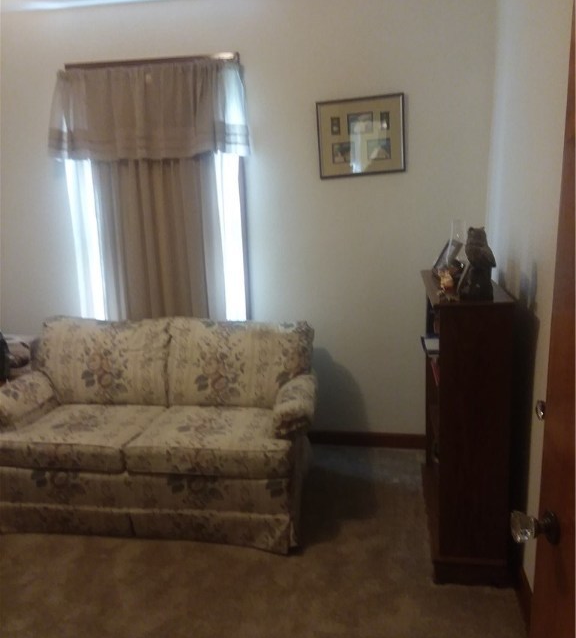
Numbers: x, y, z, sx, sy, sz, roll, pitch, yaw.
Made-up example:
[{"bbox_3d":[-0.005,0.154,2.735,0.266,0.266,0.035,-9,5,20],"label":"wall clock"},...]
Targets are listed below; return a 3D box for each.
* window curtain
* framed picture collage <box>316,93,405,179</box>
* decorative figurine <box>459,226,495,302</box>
[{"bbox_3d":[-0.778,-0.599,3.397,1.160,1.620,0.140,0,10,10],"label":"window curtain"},{"bbox_3d":[0.391,-0.970,3.195,0.455,0.397,0.030,-2,9,10],"label":"framed picture collage"},{"bbox_3d":[0.653,-0.188,2.043,0.110,0.252,0.100,-6,11,-25],"label":"decorative figurine"}]

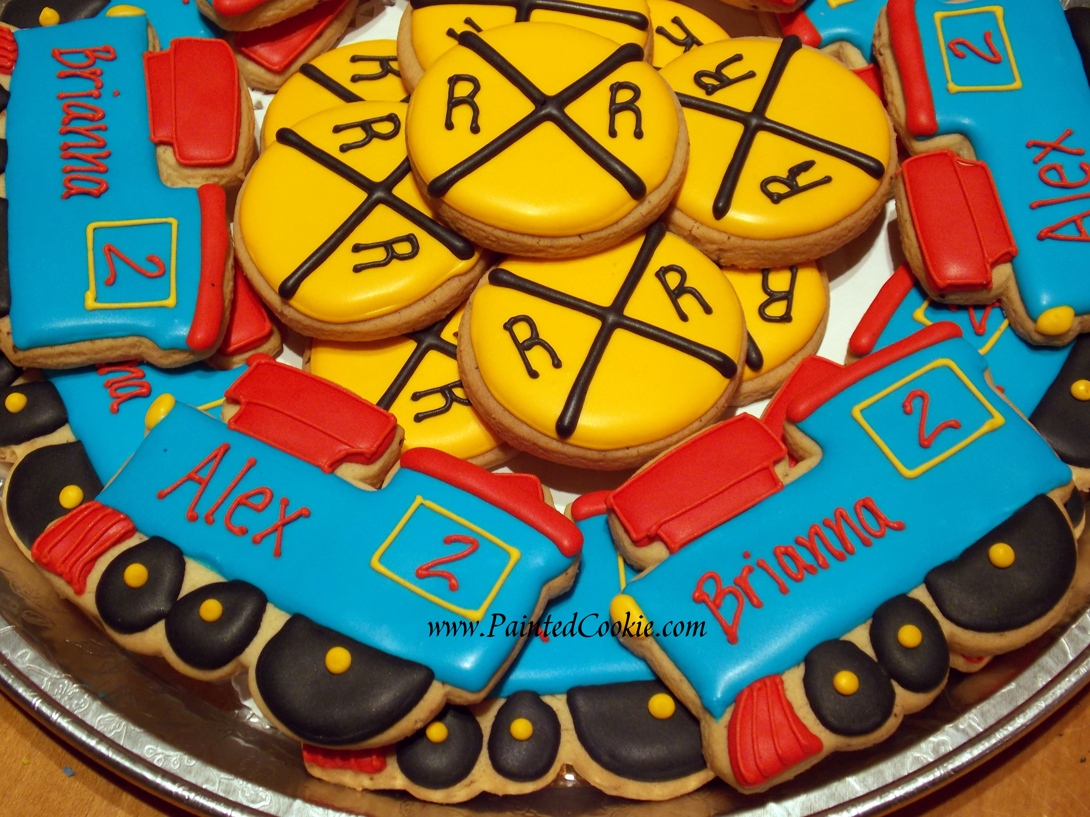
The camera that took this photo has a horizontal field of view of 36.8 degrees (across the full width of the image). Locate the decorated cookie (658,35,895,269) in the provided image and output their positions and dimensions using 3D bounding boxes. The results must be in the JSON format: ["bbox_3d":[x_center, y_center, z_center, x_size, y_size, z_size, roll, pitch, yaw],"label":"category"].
[{"bbox_3d":[0.062,-0.077,0.473,0.077,0.011,0.077,0,59,0],"label":"decorated cookie"}]

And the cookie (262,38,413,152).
[{"bbox_3d":[-0.046,-0.079,0.486,0.077,0.010,0.077,0,60,0],"label":"cookie"}]

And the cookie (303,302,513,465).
[{"bbox_3d":[-0.028,-0.015,0.451,0.076,0.010,0.076,-2,60,3],"label":"cookie"}]

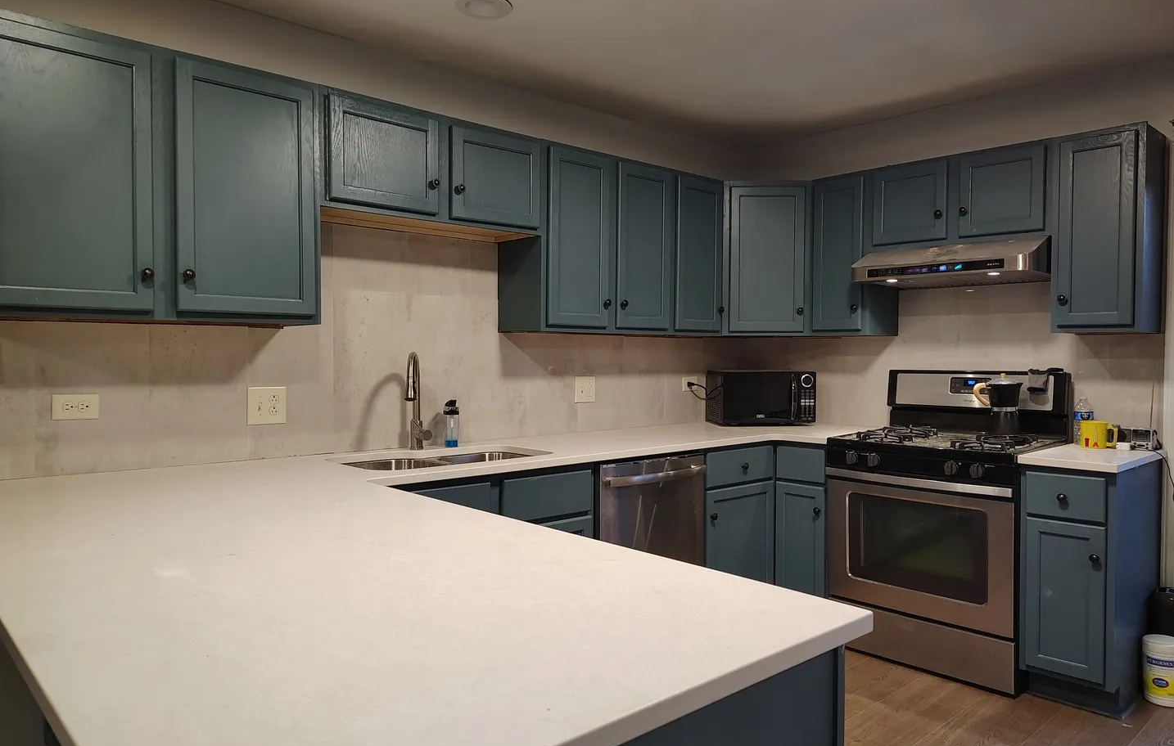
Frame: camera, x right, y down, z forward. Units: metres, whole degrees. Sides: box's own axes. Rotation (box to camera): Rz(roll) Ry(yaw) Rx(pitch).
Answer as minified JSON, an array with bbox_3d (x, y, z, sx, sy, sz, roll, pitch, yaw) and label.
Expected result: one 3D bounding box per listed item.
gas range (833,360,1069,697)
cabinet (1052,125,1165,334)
[{"bbox_3d":[1.516,0.600,3.471,0.627,1.189,0.771,-1,2,-43],"label":"gas range"},{"bbox_3d":[2.025,-0.536,3.171,0.306,0.759,0.309,-1,2,-43],"label":"cabinet"}]

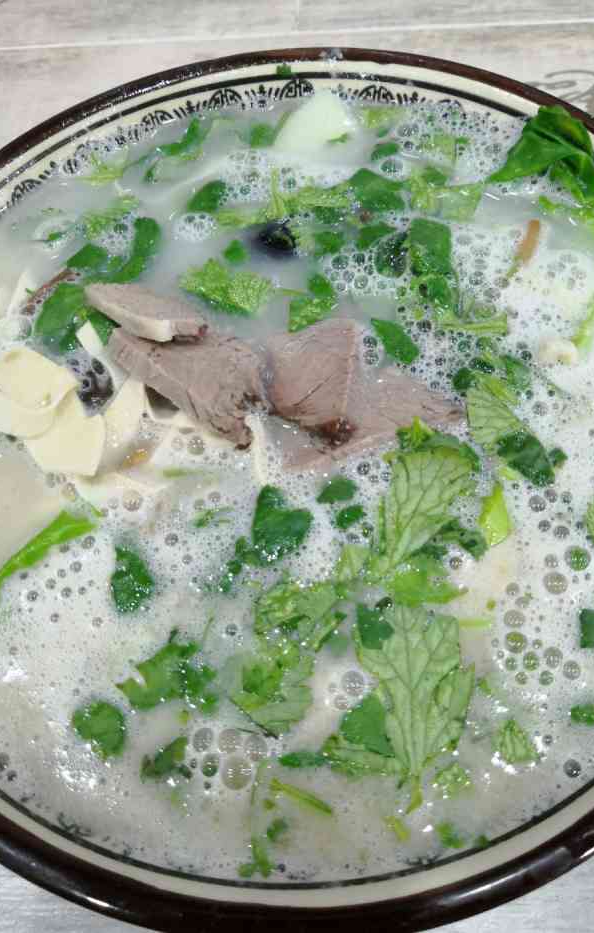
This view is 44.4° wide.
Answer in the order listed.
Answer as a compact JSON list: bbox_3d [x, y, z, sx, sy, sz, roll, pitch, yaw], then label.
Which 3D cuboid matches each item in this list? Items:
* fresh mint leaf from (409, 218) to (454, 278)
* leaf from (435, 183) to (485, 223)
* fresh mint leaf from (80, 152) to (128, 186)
[{"bbox_3d":[0.040,-0.065,0.218,0.013,0.004,0.023,0,65,5],"label":"fresh mint leaf"},{"bbox_3d":[0.050,-0.081,0.224,0.015,0.004,0.014,-1,65,4],"label":"leaf"},{"bbox_3d":[-0.063,-0.097,0.241,0.013,0.004,0.012,11,66,9],"label":"fresh mint leaf"}]

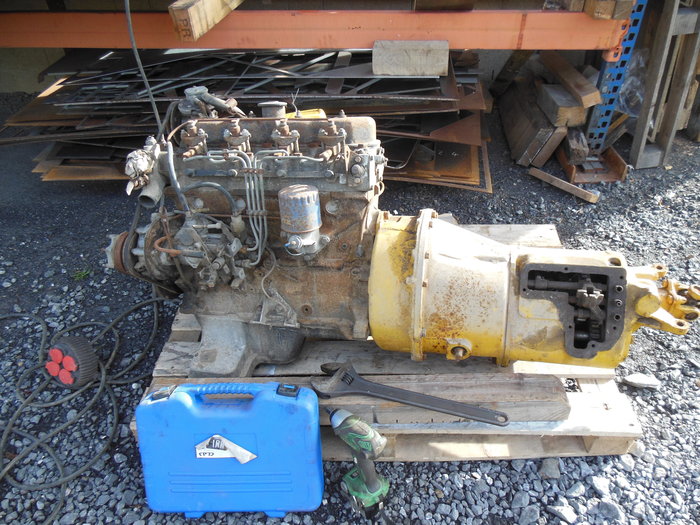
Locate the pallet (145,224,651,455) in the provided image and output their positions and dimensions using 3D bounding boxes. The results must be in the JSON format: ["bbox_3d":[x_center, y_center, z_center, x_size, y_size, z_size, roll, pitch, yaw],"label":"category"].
[{"bbox_3d":[0.089,0.183,1.534,1.200,0.135,0.790,-1,42,4],"label":"pallet"}]

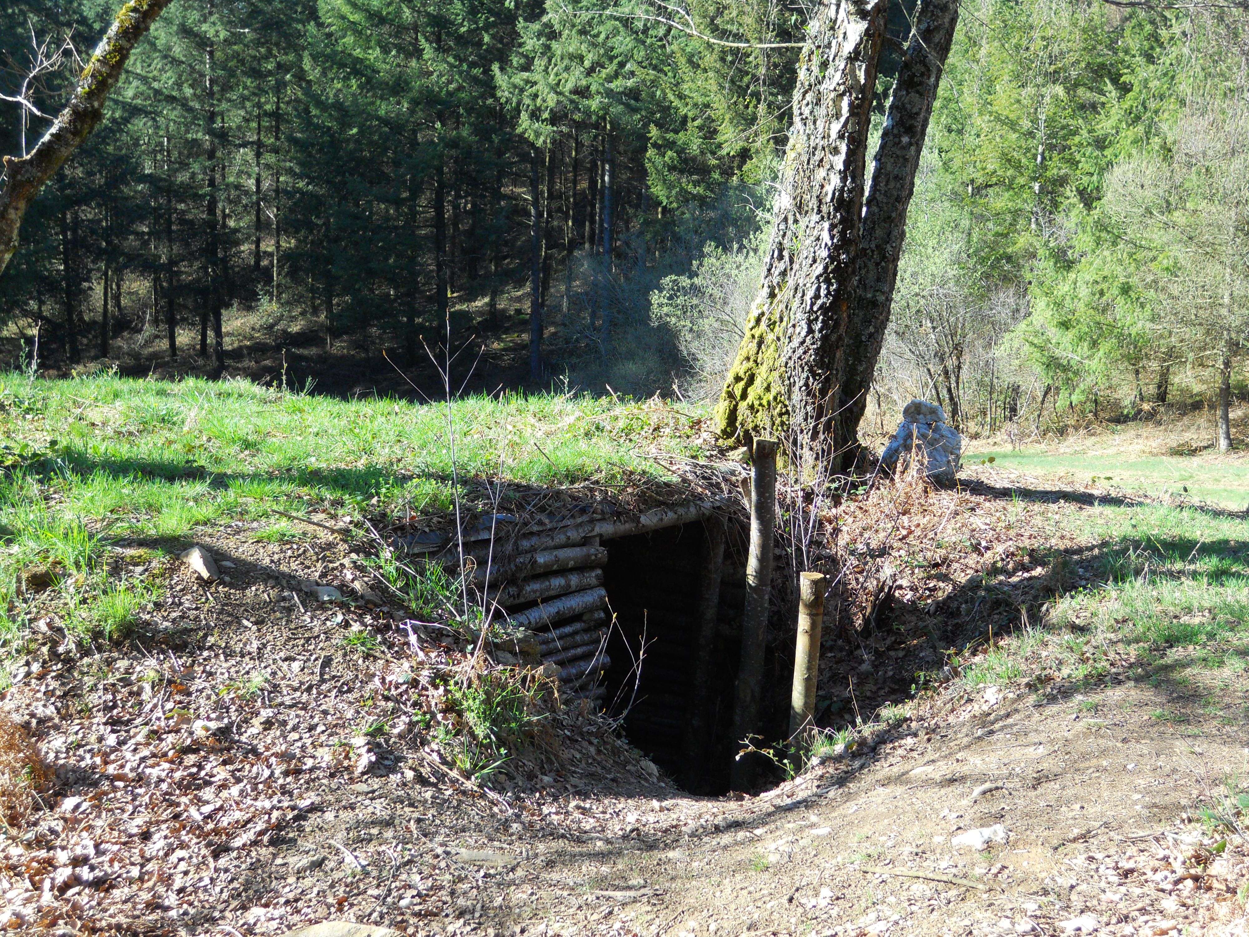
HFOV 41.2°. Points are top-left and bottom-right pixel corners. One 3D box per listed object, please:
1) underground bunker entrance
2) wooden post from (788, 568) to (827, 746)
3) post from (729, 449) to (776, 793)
[{"bbox_3d":[0.298,0.864,7.400,0.400,1.280,0.950,4,7,40],"label":"underground bunker entrance"},{"bbox_3d":[0.748,0.856,6.900,0.105,0.842,0.105,4,5,0],"label":"wooden post"},{"bbox_3d":[0.561,0.657,7.150,0.105,1.567,0.105,3,5,0],"label":"post"}]

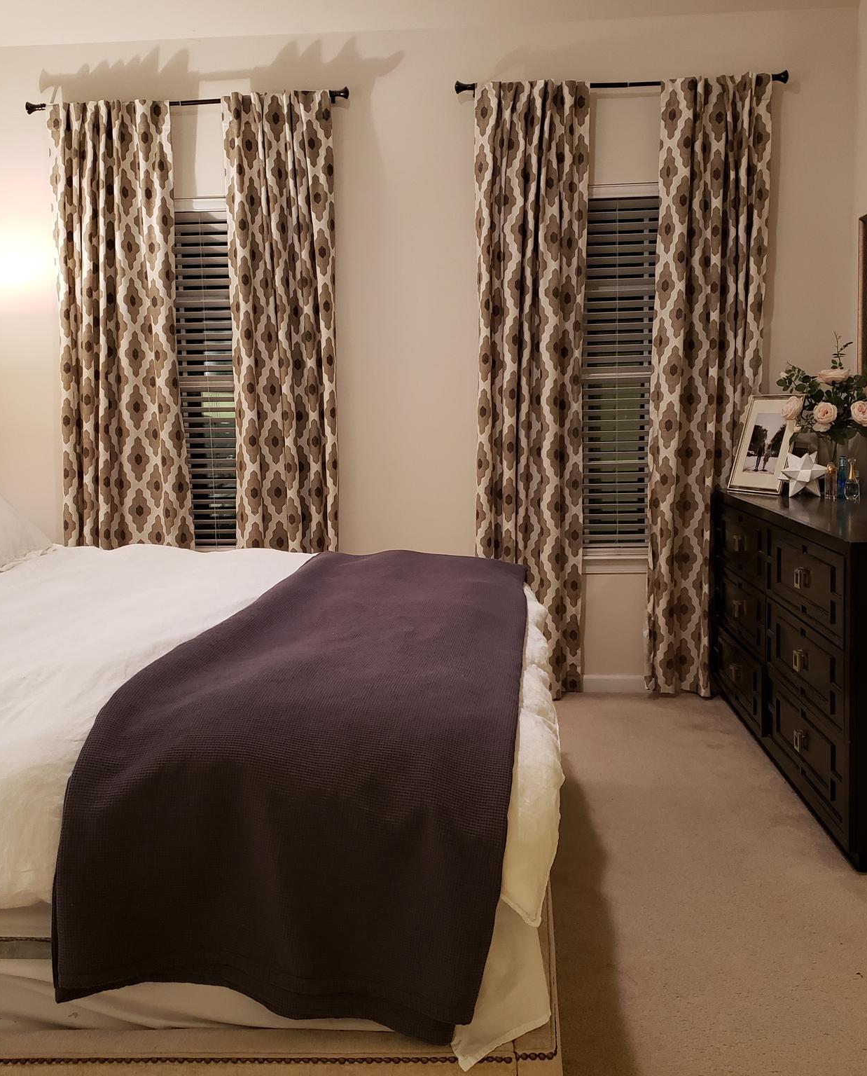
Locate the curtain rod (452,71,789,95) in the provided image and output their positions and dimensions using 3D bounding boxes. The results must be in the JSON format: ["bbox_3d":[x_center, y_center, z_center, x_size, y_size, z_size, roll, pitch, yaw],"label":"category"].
[{"bbox_3d":[0.707,-1.729,4.089,1.254,0.060,0.085,-1,7,4],"label":"curtain rod"}]

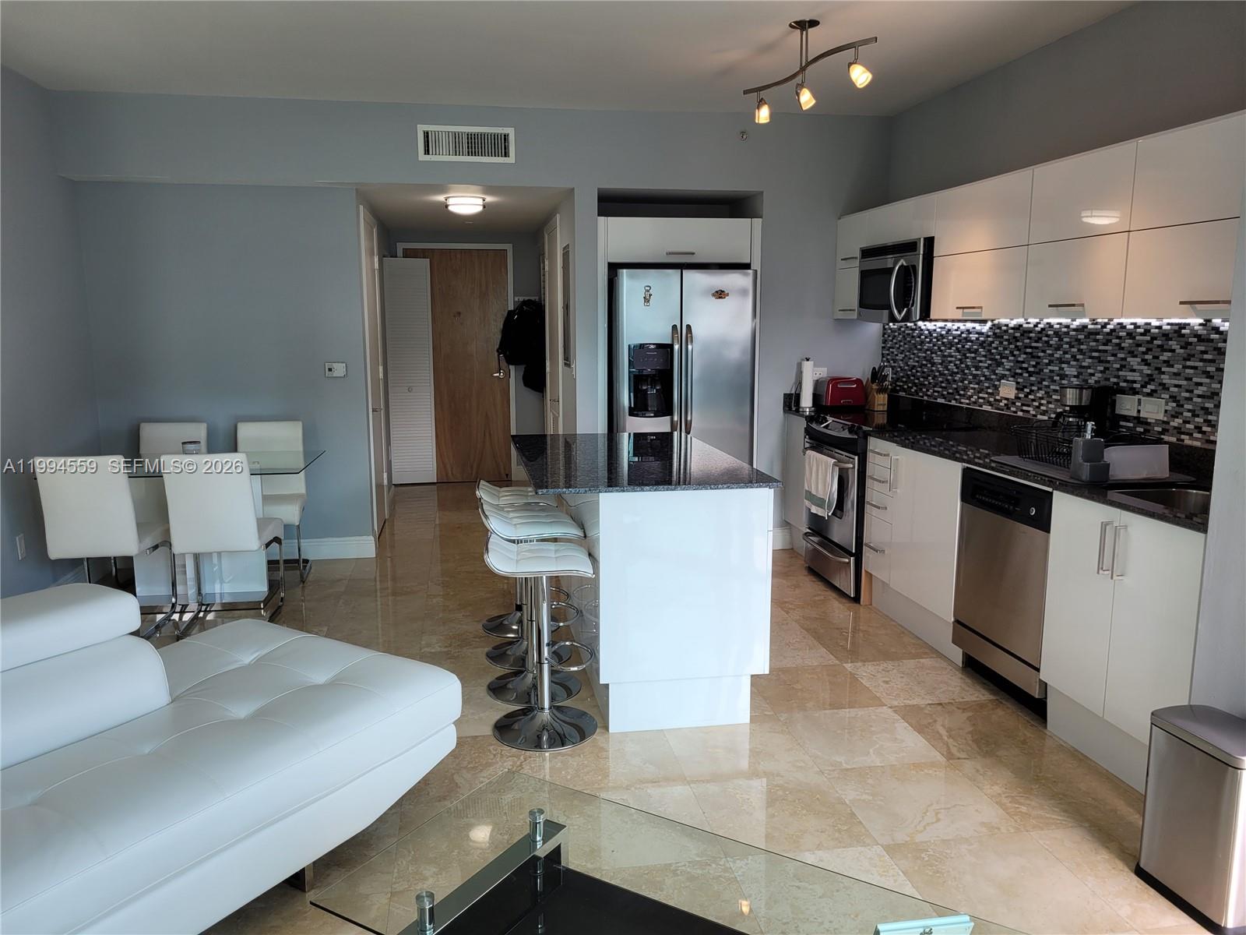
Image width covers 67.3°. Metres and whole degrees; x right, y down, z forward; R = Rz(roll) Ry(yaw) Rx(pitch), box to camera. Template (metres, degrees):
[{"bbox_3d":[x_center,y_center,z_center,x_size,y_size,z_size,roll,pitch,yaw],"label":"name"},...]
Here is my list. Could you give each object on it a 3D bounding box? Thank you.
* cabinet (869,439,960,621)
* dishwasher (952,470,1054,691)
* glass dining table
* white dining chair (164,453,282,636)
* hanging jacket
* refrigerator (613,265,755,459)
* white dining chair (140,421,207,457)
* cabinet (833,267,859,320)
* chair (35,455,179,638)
[{"bbox_3d":[1.634,0.244,4.425,0.611,0.697,0.902,-2,9,-9],"label":"cabinet"},{"bbox_3d":[1.738,0.406,3.666,0.600,0.760,0.601,-2,9,-10],"label":"dishwasher"},{"bbox_3d":[-2.213,0.351,4.889,1.194,0.744,0.798,-2,9,-9],"label":"glass dining table"},{"bbox_3d":[-1.952,0.328,4.583,0.427,0.899,0.566,-2,9,-9],"label":"white dining chair"},{"bbox_3d":[-0.892,-1.075,8.342,0.439,0.846,0.293,-2,9,-9],"label":"hanging jacket"},{"bbox_3d":[0.327,-0.343,5.985,0.836,1.764,0.840,-2,9,-9],"label":"refrigerator"},{"bbox_3d":[-2.597,0.211,5.338,0.420,0.897,0.536,-2,9,-9],"label":"white dining chair"},{"bbox_3d":[1.536,-1.060,5.705,0.322,0.305,0.449,-2,9,-9],"label":"cabinet"},{"bbox_3d":[-2.469,0.342,4.496,0.389,0.887,0.606,-2,9,-9],"label":"chair"}]

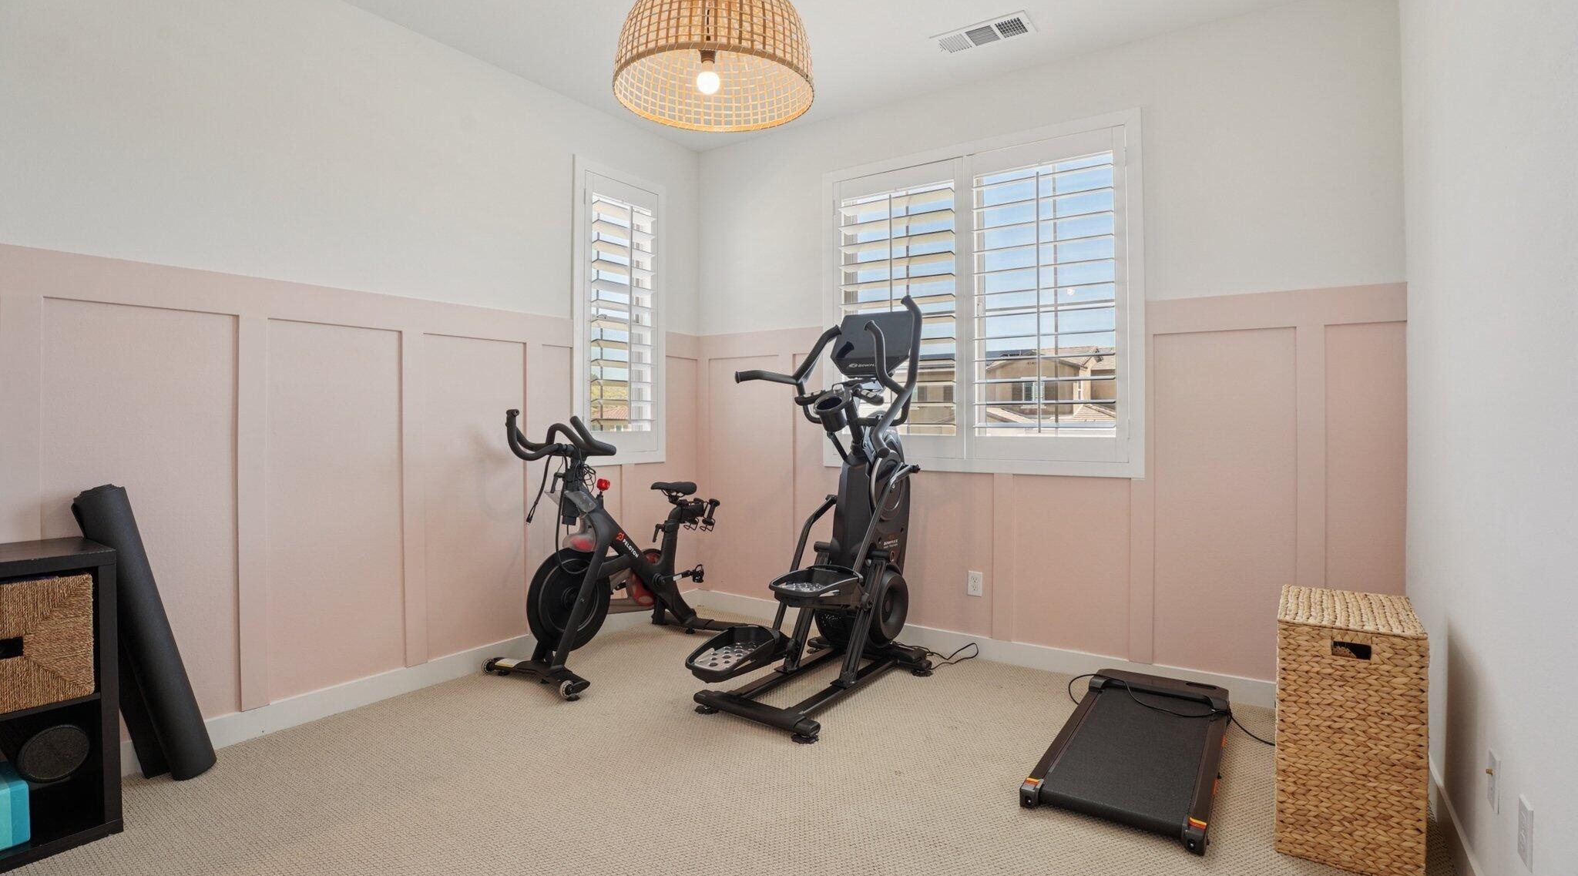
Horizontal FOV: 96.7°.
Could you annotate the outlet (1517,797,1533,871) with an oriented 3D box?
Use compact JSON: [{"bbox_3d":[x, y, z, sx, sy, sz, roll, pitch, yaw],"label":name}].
[{"bbox_3d":[1.402,0.755,1.340,0.012,0.117,0.073,1,1,34],"label":"outlet"}]

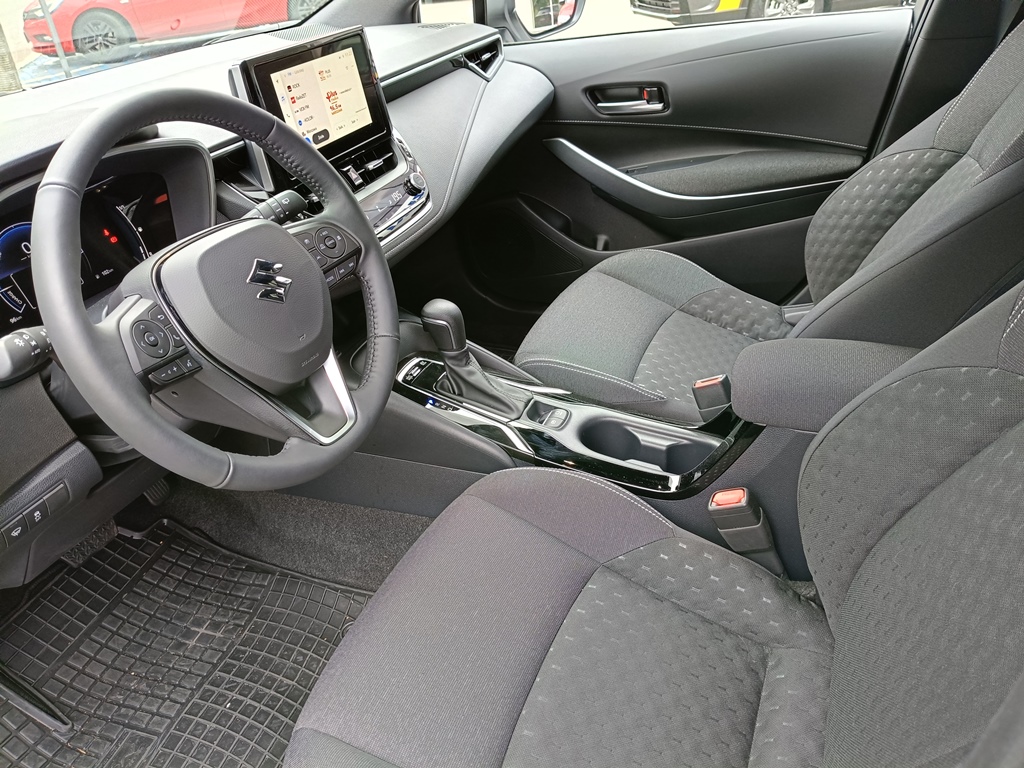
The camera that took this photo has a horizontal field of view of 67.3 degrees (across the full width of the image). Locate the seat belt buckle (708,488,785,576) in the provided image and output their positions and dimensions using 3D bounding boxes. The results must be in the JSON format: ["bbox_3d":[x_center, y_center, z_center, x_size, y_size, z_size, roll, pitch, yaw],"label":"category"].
[{"bbox_3d":[0.285,0.178,0.916,0.047,0.128,0.028,-23,19,37],"label":"seat belt buckle"}]

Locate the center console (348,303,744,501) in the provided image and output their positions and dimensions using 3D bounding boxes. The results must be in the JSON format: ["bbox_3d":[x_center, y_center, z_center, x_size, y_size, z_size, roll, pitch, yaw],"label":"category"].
[{"bbox_3d":[0.027,0.006,1.102,0.560,0.240,0.205,9,35,24],"label":"center console"}]

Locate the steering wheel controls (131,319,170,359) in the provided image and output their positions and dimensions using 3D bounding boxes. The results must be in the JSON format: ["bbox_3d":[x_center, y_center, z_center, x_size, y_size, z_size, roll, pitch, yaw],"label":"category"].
[{"bbox_3d":[-0.288,-0.035,0.611,0.009,0.031,0.029,-13,21,34],"label":"steering wheel controls"}]

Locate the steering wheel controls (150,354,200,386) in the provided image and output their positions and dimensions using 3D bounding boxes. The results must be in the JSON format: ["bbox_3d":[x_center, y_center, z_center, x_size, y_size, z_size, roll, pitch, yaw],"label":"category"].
[{"bbox_3d":[-0.275,-0.011,0.624,0.013,0.017,0.043,-13,21,34],"label":"steering wheel controls"}]

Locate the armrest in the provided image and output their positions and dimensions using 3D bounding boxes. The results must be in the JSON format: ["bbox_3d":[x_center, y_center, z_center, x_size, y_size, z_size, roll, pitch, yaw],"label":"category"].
[{"bbox_3d":[0.401,-0.005,0.891,0.280,0.066,0.155,9,35,24],"label":"armrest"}]

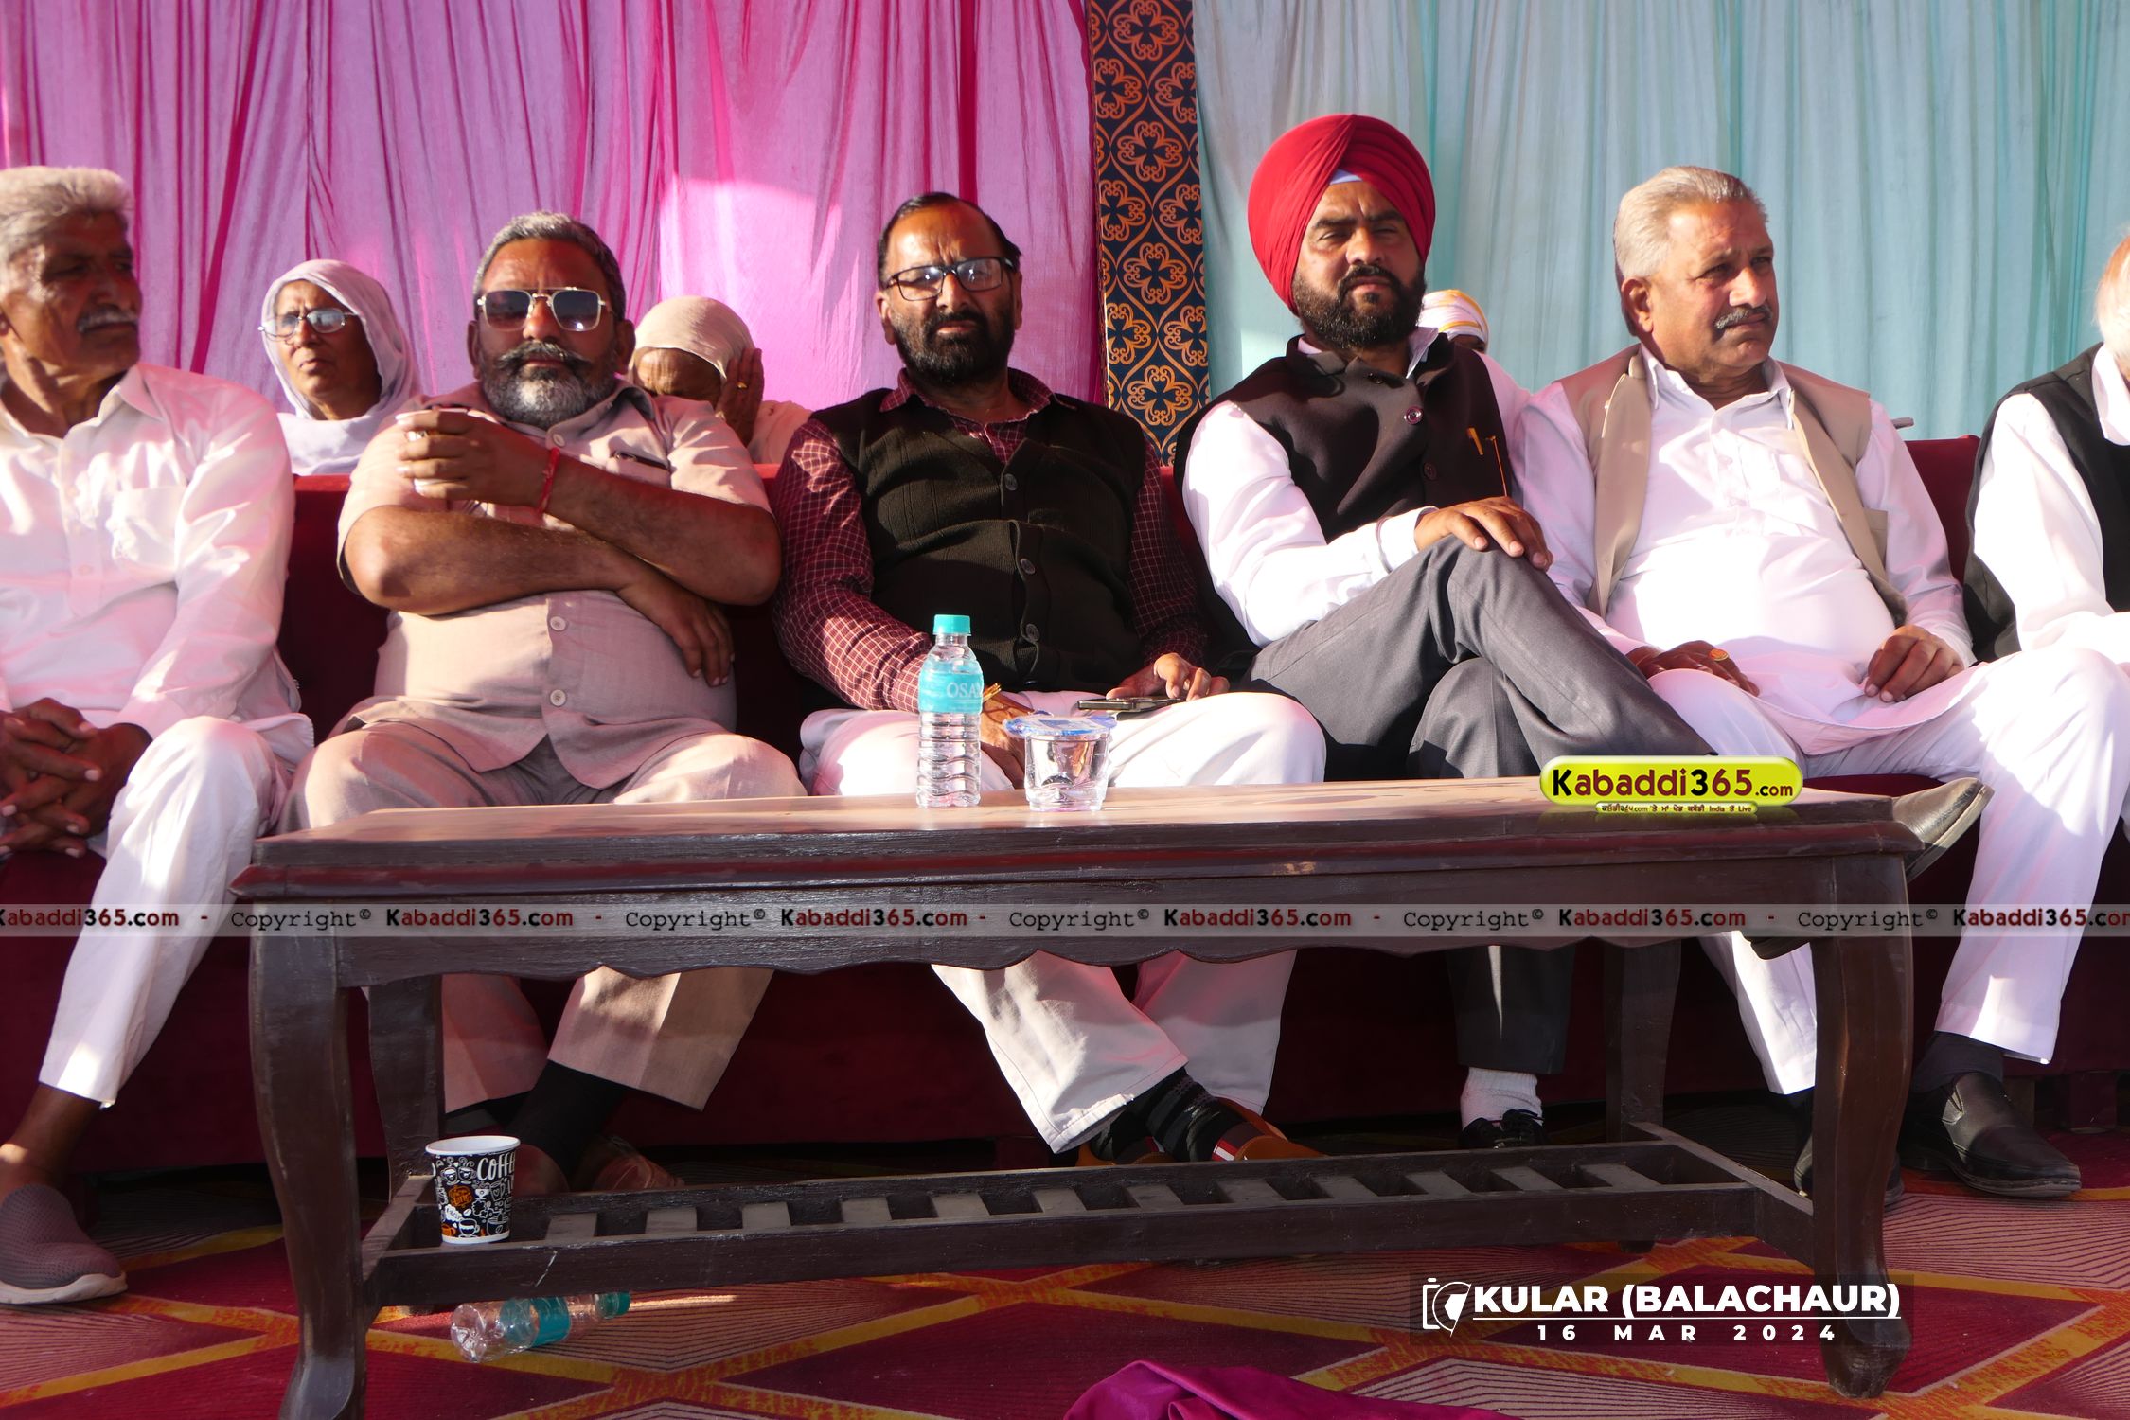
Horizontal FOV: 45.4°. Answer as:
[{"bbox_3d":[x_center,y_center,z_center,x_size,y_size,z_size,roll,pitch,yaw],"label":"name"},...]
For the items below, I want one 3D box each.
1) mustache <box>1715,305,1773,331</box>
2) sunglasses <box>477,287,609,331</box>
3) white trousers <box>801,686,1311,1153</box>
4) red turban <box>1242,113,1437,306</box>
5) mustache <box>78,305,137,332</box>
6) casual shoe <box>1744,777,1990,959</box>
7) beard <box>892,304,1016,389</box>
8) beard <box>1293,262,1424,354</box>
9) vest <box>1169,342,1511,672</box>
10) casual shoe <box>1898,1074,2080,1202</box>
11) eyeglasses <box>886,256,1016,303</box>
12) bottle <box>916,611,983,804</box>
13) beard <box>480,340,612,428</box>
[{"bbox_3d":[0.818,-0.471,3.060,0.085,0.032,0.035,-2,1,-30],"label":"mustache"},{"bbox_3d":[-0.607,-0.457,2.988,0.148,0.050,0.140,-1,-2,-5],"label":"sunglasses"},{"bbox_3d":[-0.019,0.203,2.887,0.545,0.540,0.620,-1,1,-6],"label":"white trousers"},{"bbox_3d":[0.335,-0.602,3.080,0.215,0.220,0.240,-3,-2,-9],"label":"red turban"},{"bbox_3d":[-1.128,-0.461,3.000,0.035,0.032,0.085,-1,1,33],"label":"mustache"},{"bbox_3d":[0.764,0.137,2.460,0.290,0.115,0.105,-34,5,24],"label":"casual shoe"},{"bbox_3d":[-0.137,-0.440,3.080,0.148,0.100,0.100,-7,1,-3],"label":"beard"},{"bbox_3d":[0.354,-0.485,3.070,0.148,0.105,0.100,-3,1,-16],"label":"beard"},{"bbox_3d":[0.344,-0.239,3.050,0.430,0.430,0.330,0,-6,-28],"label":"vest"},{"bbox_3d":[0.990,0.451,2.775,0.102,0.110,0.285,-1,1,-22],"label":"casual shoe"},{"bbox_3d":[-0.137,-0.499,3.008,0.142,0.043,0.140,-8,1,-4],"label":"eyeglasses"},{"bbox_3d":[-0.094,0.001,2.090,0.053,0.158,0.053,0,0,0],"label":"bottle"},{"bbox_3d":[-0.607,-0.381,2.980,0.150,0.105,0.110,-1,-2,-5],"label":"beard"}]

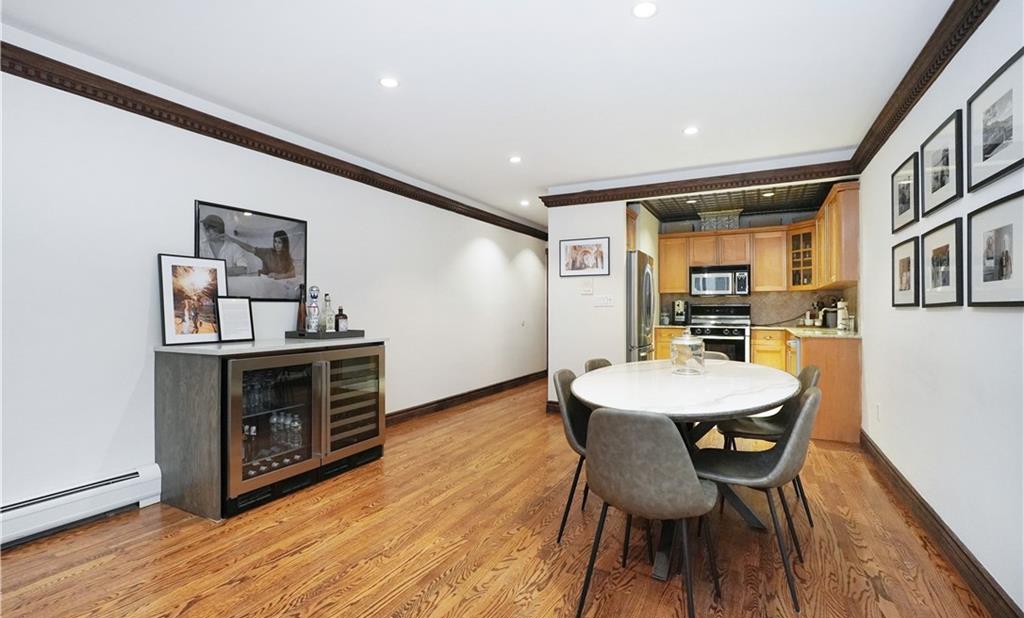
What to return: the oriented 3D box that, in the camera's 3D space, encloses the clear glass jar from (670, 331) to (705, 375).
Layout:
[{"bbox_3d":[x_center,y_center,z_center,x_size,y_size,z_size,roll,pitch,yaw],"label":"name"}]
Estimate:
[{"bbox_3d":[1.116,0.271,2.880,0.195,0.280,0.195,0,0,28],"label":"clear glass jar"}]

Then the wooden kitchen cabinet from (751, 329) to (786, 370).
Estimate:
[{"bbox_3d":[3.358,0.695,5.961,0.400,0.880,0.600,0,0,28],"label":"wooden kitchen cabinet"}]

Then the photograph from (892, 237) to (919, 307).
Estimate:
[{"bbox_3d":[2.423,-0.212,2.810,0.022,0.400,0.500,0,0,28],"label":"photograph"}]

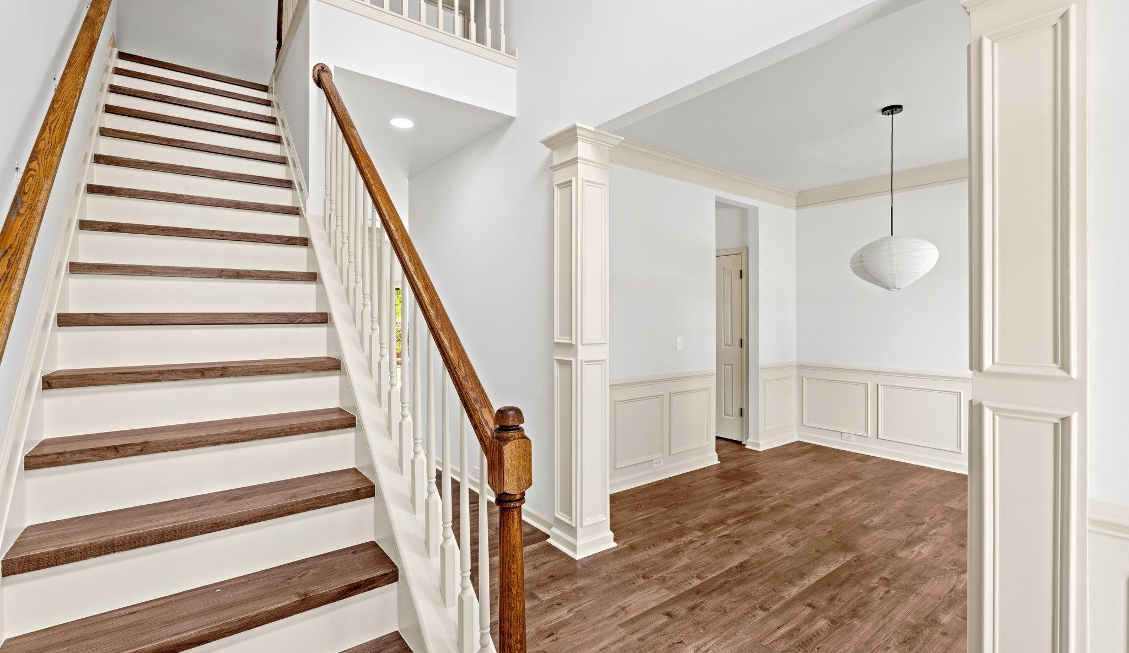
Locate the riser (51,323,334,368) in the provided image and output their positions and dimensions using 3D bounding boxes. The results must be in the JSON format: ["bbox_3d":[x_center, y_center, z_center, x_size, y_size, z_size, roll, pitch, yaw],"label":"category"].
[{"bbox_3d":[-1.396,0.066,1.980,0.848,0.153,0.020,-1,1,-37],"label":"riser"}]

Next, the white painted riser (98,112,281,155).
[{"bbox_3d":[-2.259,-1.141,3.117,0.872,0.157,0.020,-1,1,-36],"label":"white painted riser"}]

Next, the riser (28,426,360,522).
[{"bbox_3d":[-1.126,0.459,1.625,0.848,0.153,0.020,-1,1,-37],"label":"riser"}]

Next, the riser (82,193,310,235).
[{"bbox_3d":[-1.802,-0.524,2.513,0.848,0.153,0.020,-1,1,-37],"label":"riser"}]

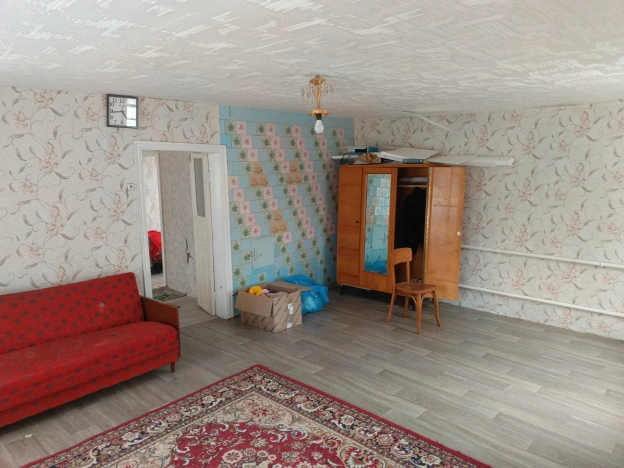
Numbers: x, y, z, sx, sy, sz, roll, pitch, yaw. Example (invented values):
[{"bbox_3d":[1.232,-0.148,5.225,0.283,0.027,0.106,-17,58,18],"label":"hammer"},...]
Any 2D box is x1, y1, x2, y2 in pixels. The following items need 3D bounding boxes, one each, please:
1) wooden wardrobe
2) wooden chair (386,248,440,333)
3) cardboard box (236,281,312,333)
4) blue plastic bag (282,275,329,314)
[{"bbox_3d":[1.112,0.012,5.593,1.460,1.730,0.560,7,13,37],"label":"wooden wardrobe"},{"bbox_3d":[1.131,0.614,4.769,0.410,0.830,0.460,-9,14,-42],"label":"wooden chair"},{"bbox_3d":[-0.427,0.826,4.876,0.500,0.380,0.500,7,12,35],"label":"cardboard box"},{"bbox_3d":[-0.099,0.732,5.409,0.540,0.380,0.460,-10,14,-43],"label":"blue plastic bag"}]

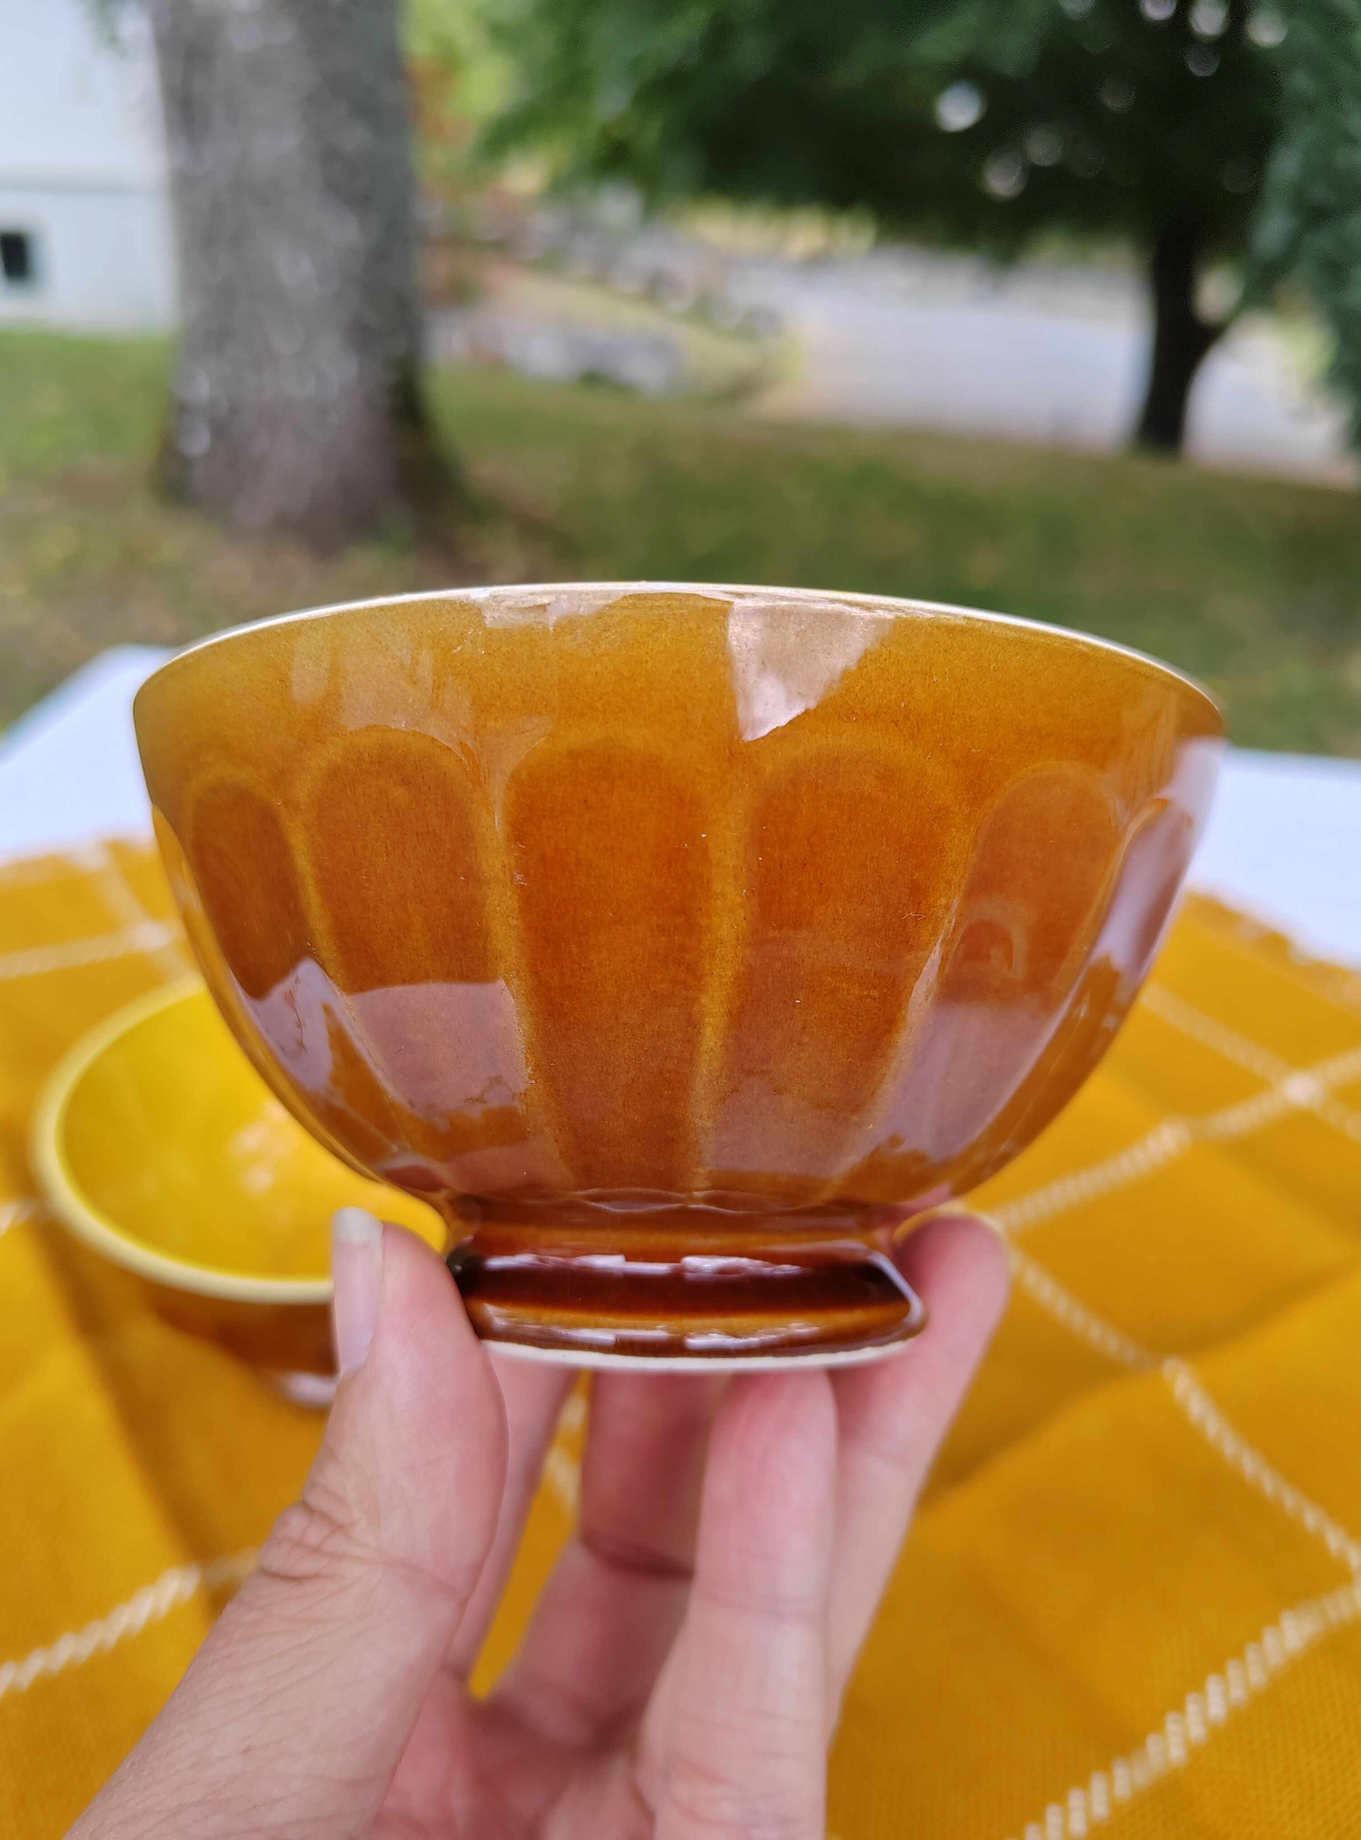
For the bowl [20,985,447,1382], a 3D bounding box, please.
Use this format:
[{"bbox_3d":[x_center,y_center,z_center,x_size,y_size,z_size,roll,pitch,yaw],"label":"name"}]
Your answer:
[{"bbox_3d":[-0.096,0.081,0.387,0.137,0.081,0.137,6,31,-4],"label":"bowl"}]

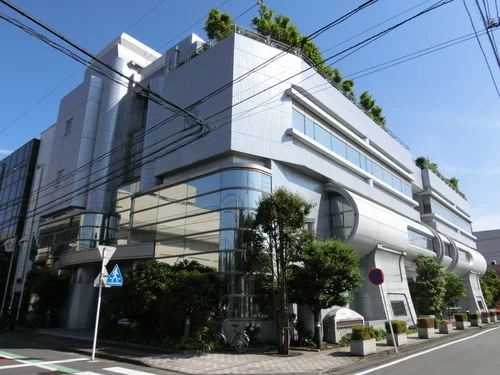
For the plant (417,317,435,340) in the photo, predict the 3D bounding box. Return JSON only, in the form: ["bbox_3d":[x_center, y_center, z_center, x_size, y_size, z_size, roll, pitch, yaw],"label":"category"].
[{"bbox_3d":[8.477,6.750,17.412,0.450,0.908,1.040,-14,-23,39],"label":"plant"}]

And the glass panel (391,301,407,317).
[{"bbox_3d":[8.463,6.875,20.468,0.120,0.821,1.949,-20,-26,37],"label":"glass panel"}]

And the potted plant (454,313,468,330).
[{"bbox_3d":[13.017,8.285,22.364,0.580,0.920,0.980,-14,-22,39],"label":"potted plant"}]

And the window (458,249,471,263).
[{"bbox_3d":[20.173,6.412,33.976,0.150,1.228,5.613,-14,-23,39],"label":"window"}]

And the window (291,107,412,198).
[{"bbox_3d":[7.409,-1.419,22.644,0.150,1.263,16.536,-14,-23,39],"label":"window"}]

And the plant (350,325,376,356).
[{"bbox_3d":[3.892,5.194,12.395,0.460,0.875,1.060,-14,-23,39],"label":"plant"}]

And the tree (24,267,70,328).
[{"bbox_3d":[-12.898,7.128,23.566,2.700,3.754,2.700,-14,-23,39],"label":"tree"}]

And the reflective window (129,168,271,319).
[{"bbox_3d":[-2.919,3.123,18.508,8.552,6.557,2.035,-14,-22,37],"label":"reflective window"}]

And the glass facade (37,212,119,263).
[{"bbox_3d":[-12.670,3.838,26.143,8.635,2.620,2.056,-14,-22,39],"label":"glass facade"}]

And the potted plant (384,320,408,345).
[{"bbox_3d":[5.805,5.811,14.477,0.580,0.930,0.980,-14,-22,39],"label":"potted plant"}]

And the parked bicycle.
[{"bbox_3d":[-0.680,5.121,12.506,1.730,1.050,0.560,-14,-22,39],"label":"parked bicycle"}]

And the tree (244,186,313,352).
[{"bbox_3d":[0.996,2.724,12.603,2.250,5.702,2.250,0,-17,0],"label":"tree"}]

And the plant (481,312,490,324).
[{"bbox_3d":[18.142,10.088,27.960,0.570,0.840,0.980,-14,-22,39],"label":"plant"}]

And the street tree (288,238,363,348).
[{"bbox_3d":[2.854,3.968,13.814,2.750,4.050,2.750,0,-17,0],"label":"street tree"}]

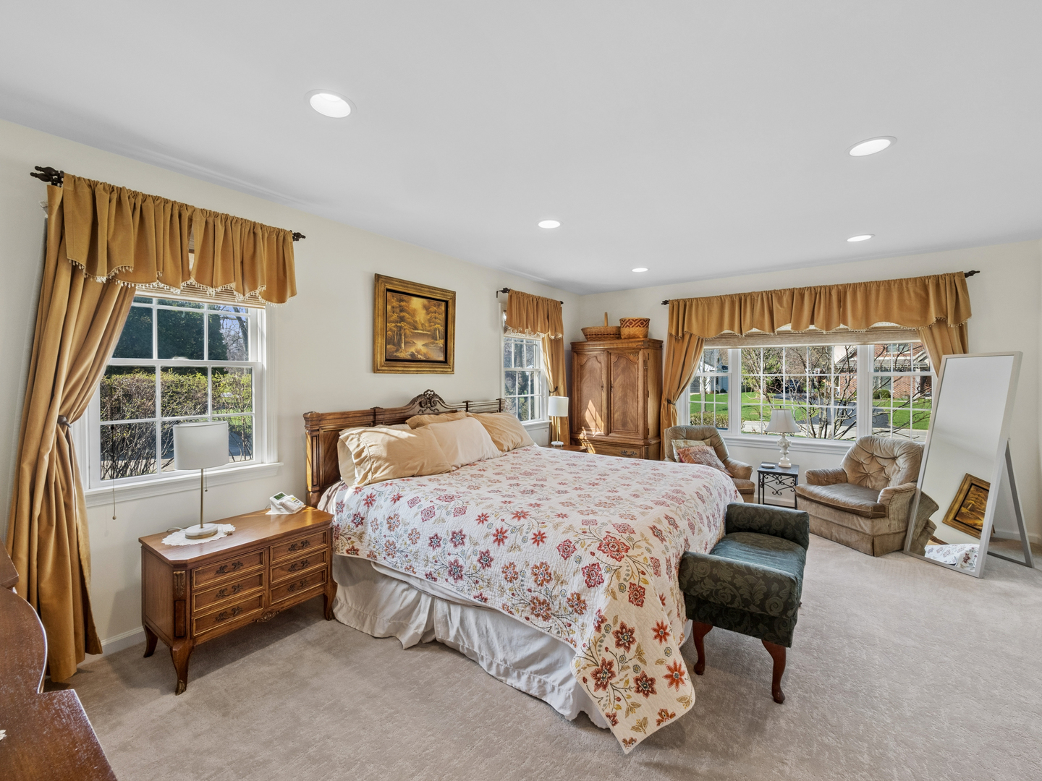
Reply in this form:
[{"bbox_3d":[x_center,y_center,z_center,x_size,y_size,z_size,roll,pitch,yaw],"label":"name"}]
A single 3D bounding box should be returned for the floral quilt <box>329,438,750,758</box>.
[{"bbox_3d":[0.232,0.888,2.764,1.800,0.710,2.080,0,1,34],"label":"floral quilt"}]

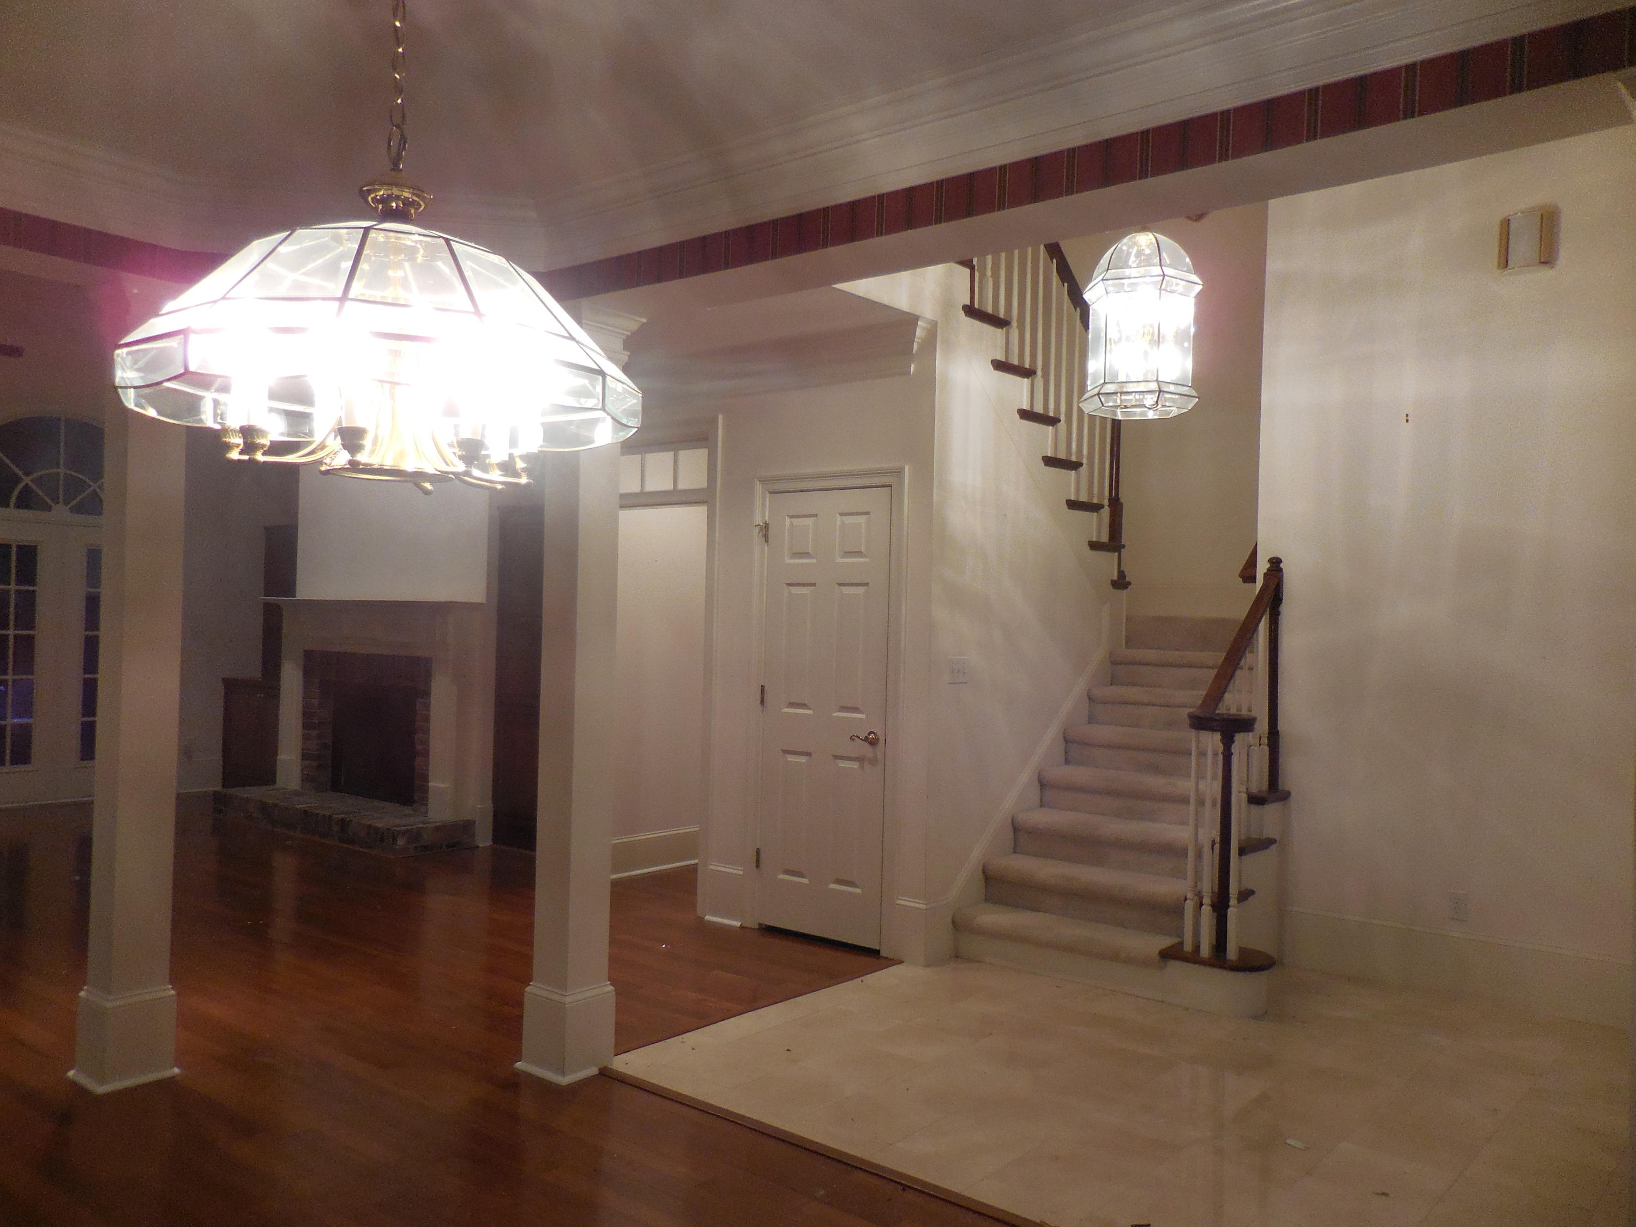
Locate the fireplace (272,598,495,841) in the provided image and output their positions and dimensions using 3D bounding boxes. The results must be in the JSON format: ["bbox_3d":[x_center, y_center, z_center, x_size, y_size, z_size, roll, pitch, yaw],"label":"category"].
[{"bbox_3d":[-3.128,0.678,8.251,2.330,1.530,0.440,0,-2,38],"label":"fireplace"}]

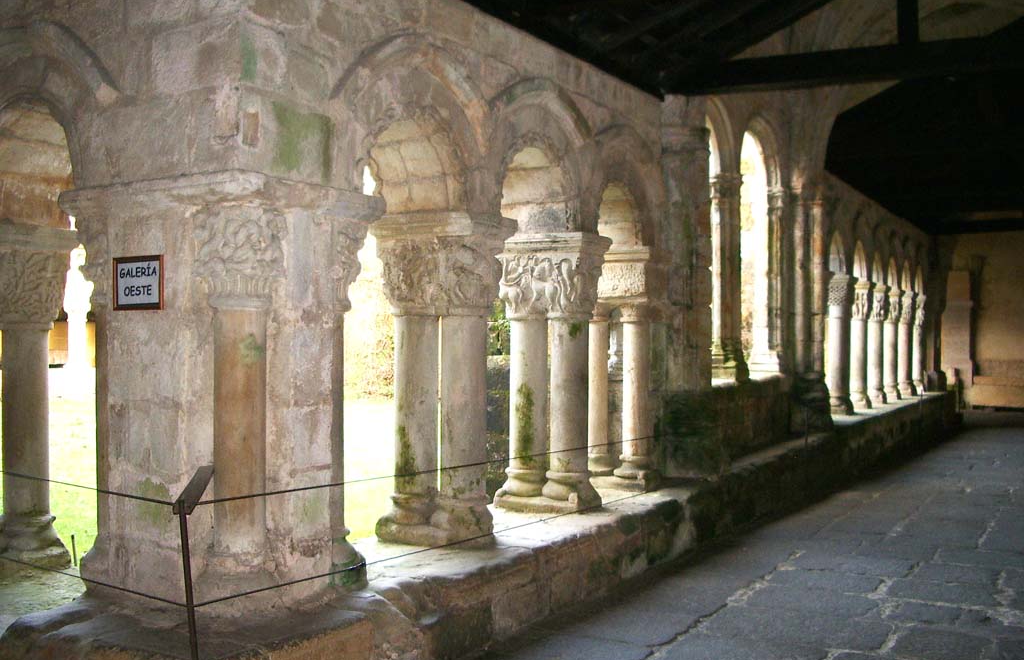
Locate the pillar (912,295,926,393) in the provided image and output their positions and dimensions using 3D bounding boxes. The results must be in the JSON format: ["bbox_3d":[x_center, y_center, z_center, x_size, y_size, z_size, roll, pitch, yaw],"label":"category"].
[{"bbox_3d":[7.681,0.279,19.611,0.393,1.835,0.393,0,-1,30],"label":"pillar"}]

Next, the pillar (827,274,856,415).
[{"bbox_3d":[4.766,0.210,14.947,0.337,1.979,0.326,-1,-1,30],"label":"pillar"}]

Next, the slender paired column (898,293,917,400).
[{"bbox_3d":[7.512,0.223,19.780,0.326,2.020,0.316,-1,-1,30],"label":"slender paired column"}]

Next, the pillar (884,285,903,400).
[{"bbox_3d":[6.235,0.245,17.057,0.363,1.826,0.393,0,-1,30],"label":"pillar"}]

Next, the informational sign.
[{"bbox_3d":[-1.616,-0.200,4.478,0.316,0.232,0.029,0,-1,30],"label":"informational sign"}]

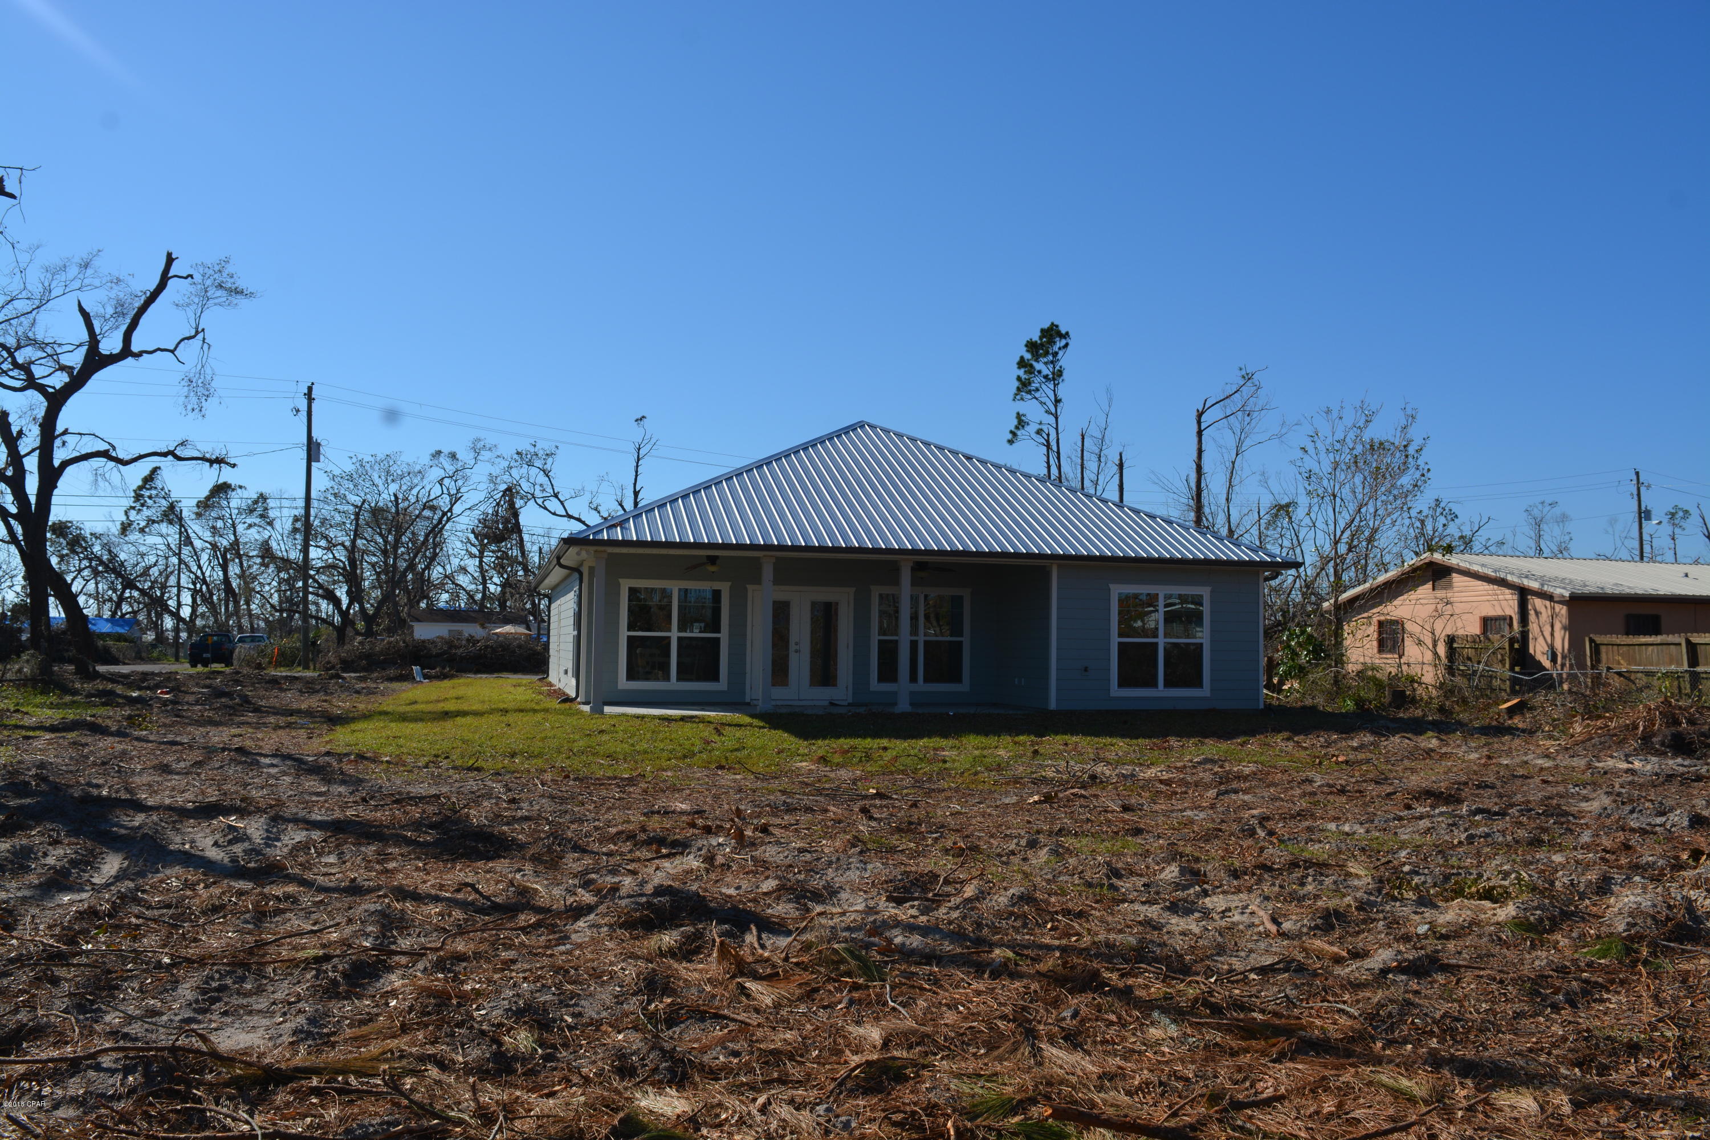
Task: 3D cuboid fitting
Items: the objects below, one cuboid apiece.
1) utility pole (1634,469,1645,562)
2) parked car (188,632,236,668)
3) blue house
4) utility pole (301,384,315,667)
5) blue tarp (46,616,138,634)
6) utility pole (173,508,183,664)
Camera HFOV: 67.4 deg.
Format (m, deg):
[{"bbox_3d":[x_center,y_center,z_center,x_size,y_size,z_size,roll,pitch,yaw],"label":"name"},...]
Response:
[{"bbox_3d":[49.932,0.181,81.502,0.320,13.184,0.320,2,-3,-15],"label":"utility pole"},{"bbox_3d":[-31.370,3.867,63.184,1.830,1.760,5.300,2,-3,-18],"label":"parked car"},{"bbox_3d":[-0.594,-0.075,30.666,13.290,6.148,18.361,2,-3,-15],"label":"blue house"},{"bbox_3d":[-25.157,-1.995,59.037,0.330,13.184,0.330,0,-3,-15],"label":"utility pole"},{"bbox_3d":[-64.075,4.728,108.000,7.000,1.400,3.300,2,-3,-15],"label":"blue tarp"},{"bbox_3d":[-39.612,0.863,75.227,0.270,8.979,0.270,1,-3,-15],"label":"utility pole"}]

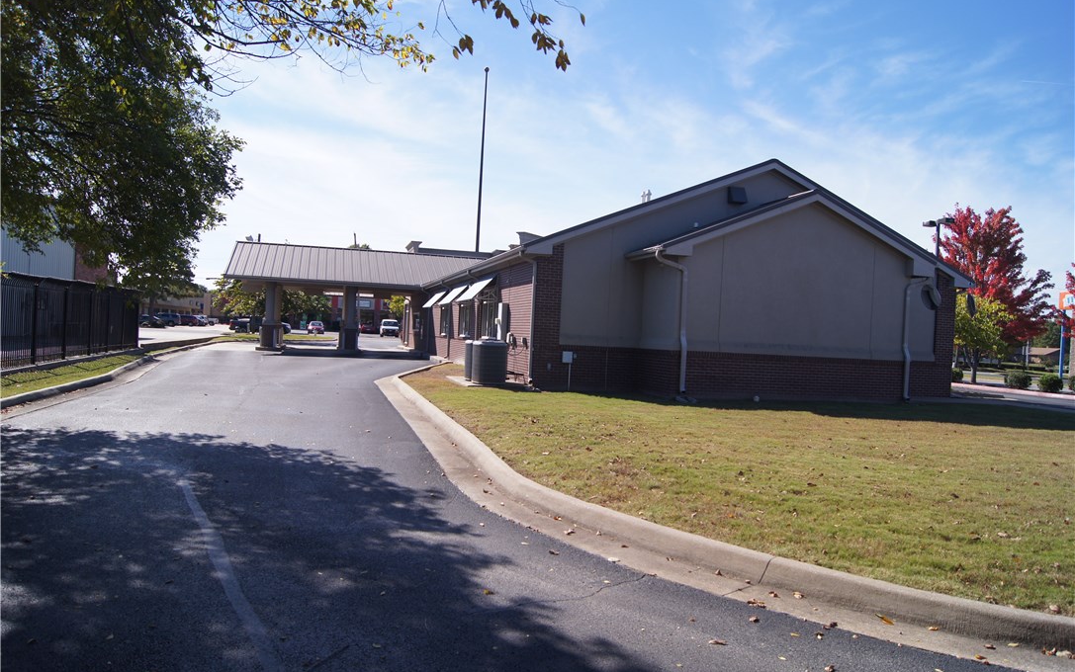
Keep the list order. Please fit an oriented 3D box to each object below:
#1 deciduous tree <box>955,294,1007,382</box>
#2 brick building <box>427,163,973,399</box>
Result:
[{"bbox_3d":[18.976,0.188,35.000,3.300,3.950,3.300,3,0,-15],"label":"deciduous tree"},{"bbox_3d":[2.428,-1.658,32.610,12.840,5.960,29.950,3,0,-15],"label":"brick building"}]

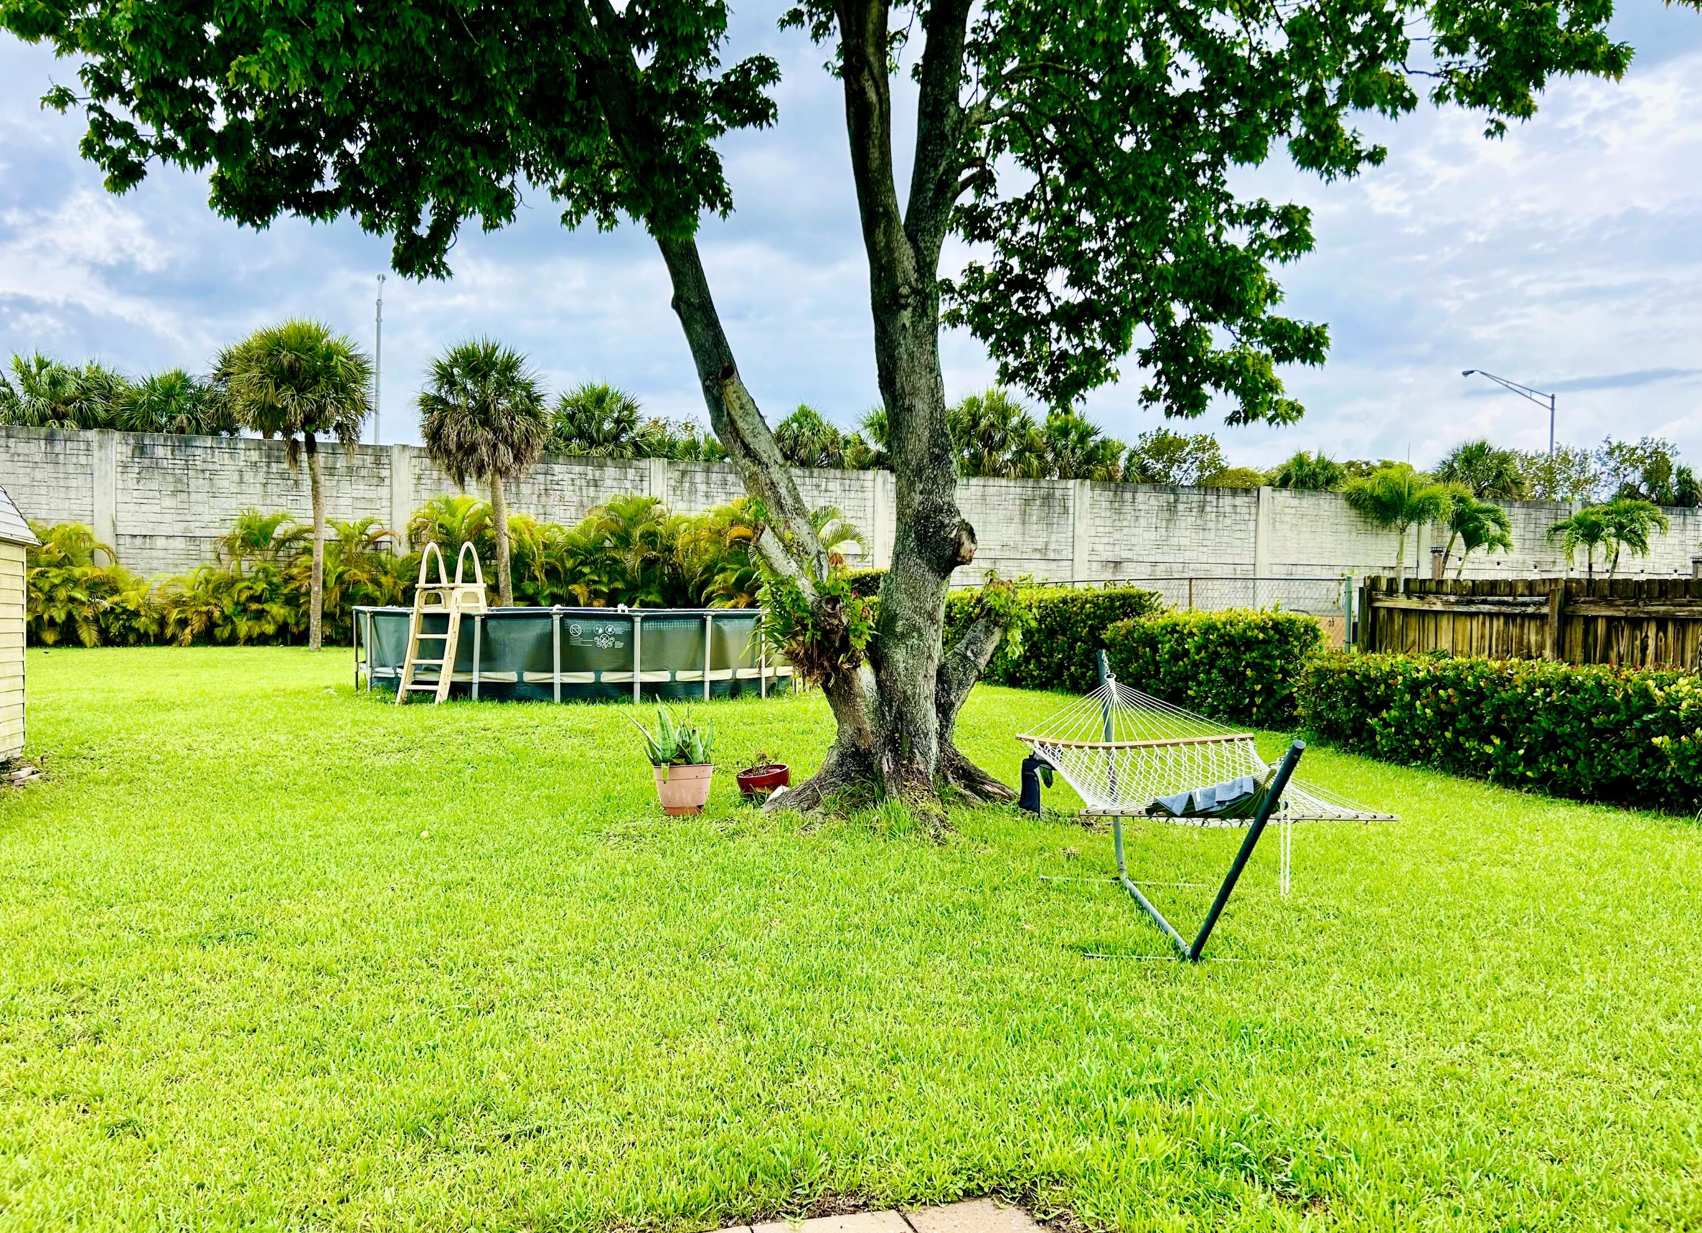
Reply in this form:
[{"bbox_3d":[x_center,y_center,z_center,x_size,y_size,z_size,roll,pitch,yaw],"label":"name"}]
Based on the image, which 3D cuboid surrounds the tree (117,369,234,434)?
[{"bbox_3d":[-19.570,-3.268,37.000,3.500,7.819,3.500,1,1,0],"label":"tree"}]

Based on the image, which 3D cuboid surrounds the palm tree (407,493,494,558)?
[{"bbox_3d":[-9.722,-1.086,31.000,2.300,3.858,2.300,1,1,0],"label":"palm tree"}]

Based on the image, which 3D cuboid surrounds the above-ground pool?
[{"bbox_3d":[-4.124,0.537,20.009,6.800,1.280,6.800,0,1,0],"label":"above-ground pool"}]

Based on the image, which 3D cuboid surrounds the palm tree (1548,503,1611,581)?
[{"bbox_3d":[15.432,-0.527,27.000,1.500,3.692,1.500,1,1,0],"label":"palm tree"}]

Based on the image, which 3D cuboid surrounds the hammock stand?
[{"bbox_3d":[1.573,0.911,6.312,1.380,1.180,3.750,0,1,1],"label":"hammock stand"}]

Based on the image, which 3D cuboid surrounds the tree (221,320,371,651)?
[{"bbox_3d":[-12.997,-3.075,30.000,3.450,7.736,3.400,1,1,0],"label":"tree"}]

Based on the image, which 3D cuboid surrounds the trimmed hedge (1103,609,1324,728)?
[{"bbox_3d":[4.645,0.589,16.809,1.150,1.420,3.400,0,1,-19],"label":"trimmed hedge"}]

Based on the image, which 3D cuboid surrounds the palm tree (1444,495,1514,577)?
[{"bbox_3d":[13.606,-0.705,27.992,1.900,3.900,1.900,1,1,19],"label":"palm tree"}]

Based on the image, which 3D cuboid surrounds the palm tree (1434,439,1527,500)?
[{"bbox_3d":[23.022,-2.627,46.967,3.400,7.700,3.400,1,1,19],"label":"palm tree"}]

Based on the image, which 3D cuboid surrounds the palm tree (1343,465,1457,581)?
[{"bbox_3d":[12.014,-1.036,28.000,2.500,4.597,2.400,1,1,0],"label":"palm tree"}]

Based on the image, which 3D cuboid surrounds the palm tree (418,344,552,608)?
[{"bbox_3d":[-7.550,-2.476,26.300,2.700,6.400,2.700,0,1,-19],"label":"palm tree"}]

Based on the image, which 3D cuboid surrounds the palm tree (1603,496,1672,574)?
[{"bbox_3d":[17.406,-0.681,28.492,1.800,3.900,1.800,1,1,19],"label":"palm tree"}]

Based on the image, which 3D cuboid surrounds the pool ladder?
[{"bbox_3d":[-5.251,0.070,16.753,0.680,2.070,1.250,1,1,22],"label":"pool ladder"}]

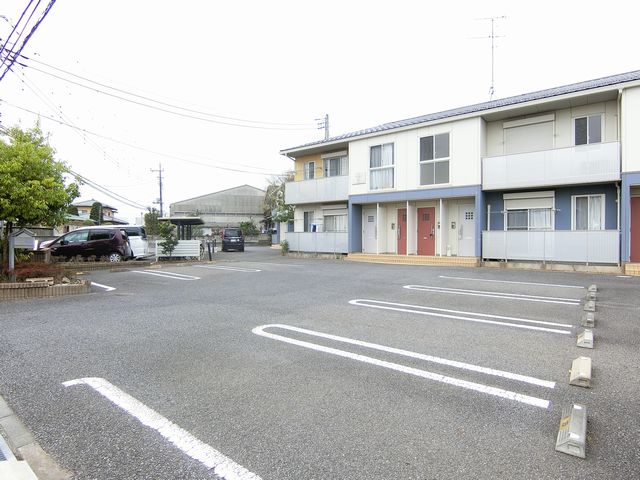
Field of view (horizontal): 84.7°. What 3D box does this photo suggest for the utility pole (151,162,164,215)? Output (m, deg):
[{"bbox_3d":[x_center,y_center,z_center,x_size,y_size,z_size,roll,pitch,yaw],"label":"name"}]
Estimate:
[{"bbox_3d":[-20.800,-4.300,45.000,1.700,10.900,0.400,0,0,0],"label":"utility pole"}]

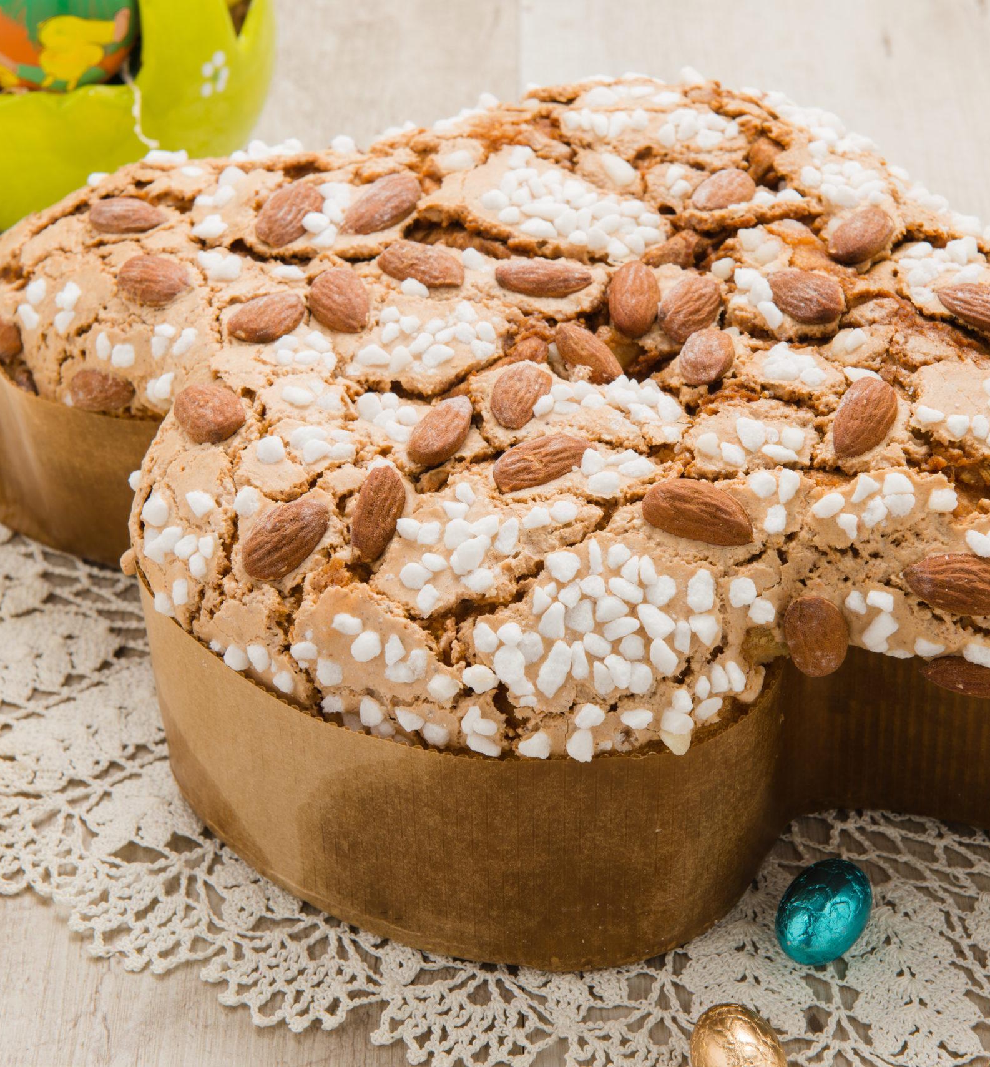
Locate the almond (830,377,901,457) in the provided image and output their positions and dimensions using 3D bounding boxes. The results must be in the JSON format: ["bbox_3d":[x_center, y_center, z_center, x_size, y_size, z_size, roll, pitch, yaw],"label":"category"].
[{"bbox_3d":[0.081,-0.026,0.682,0.013,0.009,0.024,20,53,14],"label":"almond"}]

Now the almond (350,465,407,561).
[{"bbox_3d":[-0.025,-0.004,0.655,0.011,0.008,0.022,5,62,14],"label":"almond"}]

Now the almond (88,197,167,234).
[{"bbox_3d":[-0.088,-0.076,0.743,0.021,0.007,0.012,5,38,26],"label":"almond"}]

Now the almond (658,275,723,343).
[{"bbox_3d":[0.044,-0.051,0.703,0.013,0.008,0.022,27,48,12],"label":"almond"}]

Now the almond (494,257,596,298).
[{"bbox_3d":[0.011,-0.058,0.709,0.022,0.008,0.013,4,37,4],"label":"almond"}]

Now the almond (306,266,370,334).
[{"bbox_3d":[-0.035,-0.053,0.708,0.013,0.008,0.022,-27,48,-11],"label":"almond"}]

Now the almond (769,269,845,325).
[{"bbox_3d":[0.071,-0.053,0.702,0.013,0.009,0.020,-36,47,-28],"label":"almond"}]

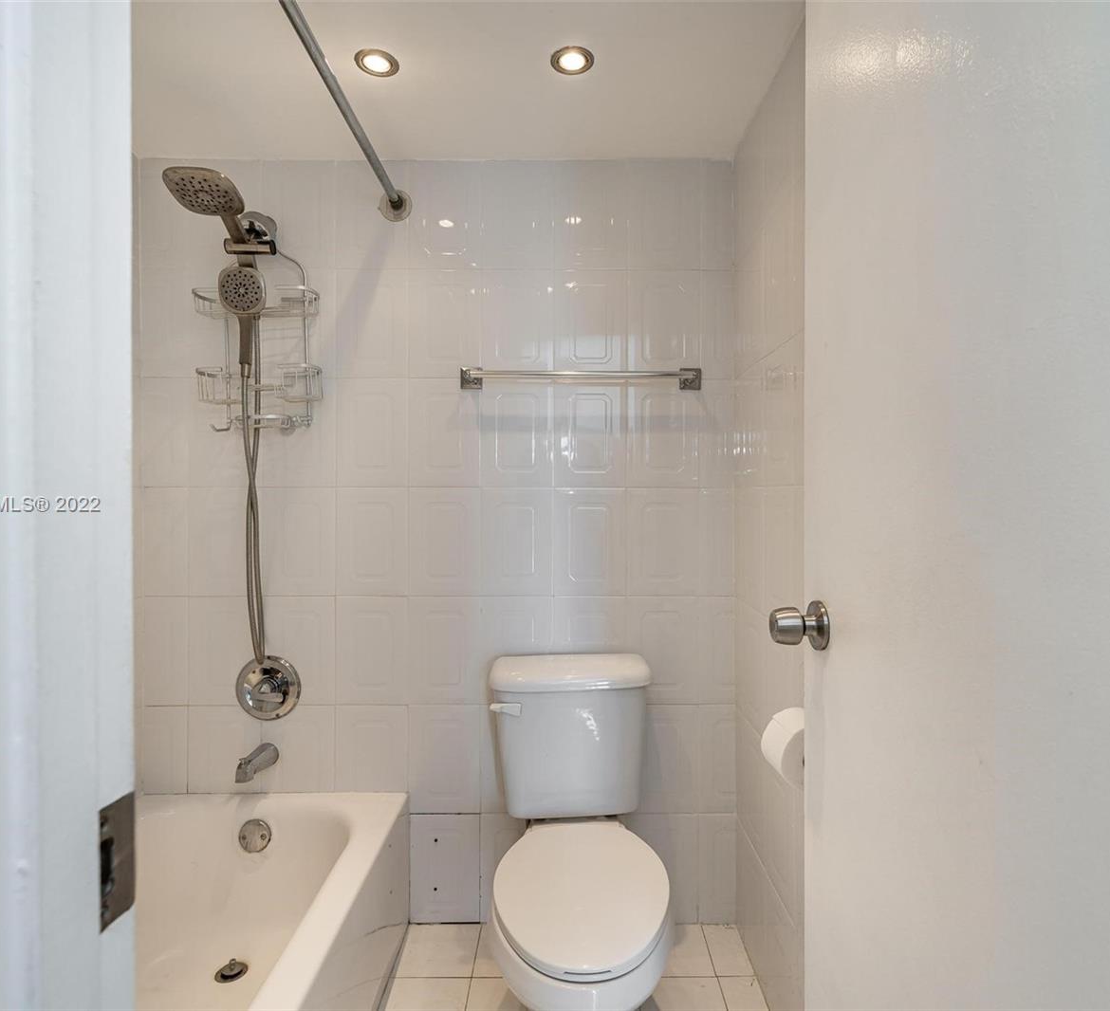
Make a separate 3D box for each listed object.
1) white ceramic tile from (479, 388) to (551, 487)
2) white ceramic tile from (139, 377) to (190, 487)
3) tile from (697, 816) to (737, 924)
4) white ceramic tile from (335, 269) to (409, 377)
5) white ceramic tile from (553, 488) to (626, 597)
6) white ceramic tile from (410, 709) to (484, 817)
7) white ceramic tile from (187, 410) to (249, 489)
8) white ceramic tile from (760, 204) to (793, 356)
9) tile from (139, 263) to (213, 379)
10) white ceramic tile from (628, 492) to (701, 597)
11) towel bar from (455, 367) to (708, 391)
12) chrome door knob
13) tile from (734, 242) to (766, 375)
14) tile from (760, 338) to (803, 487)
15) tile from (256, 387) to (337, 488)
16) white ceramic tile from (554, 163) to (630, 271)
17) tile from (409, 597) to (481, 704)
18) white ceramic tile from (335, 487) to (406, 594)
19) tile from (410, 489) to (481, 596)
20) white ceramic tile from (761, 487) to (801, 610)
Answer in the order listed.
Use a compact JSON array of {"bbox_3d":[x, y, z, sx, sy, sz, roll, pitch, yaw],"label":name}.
[{"bbox_3d":[-0.103,-0.200,1.874,0.200,0.300,0.010,0,0,0],"label":"white ceramic tile"},{"bbox_3d":[-1.077,-0.201,1.867,0.128,0.300,0.010,0,0,0],"label":"white ceramic tile"},{"bbox_3d":[0.451,1.008,1.879,0.100,0.300,0.010,0,0,0],"label":"tile"},{"bbox_3d":[-0.506,-0.502,1.871,0.200,0.300,0.010,0,0,0],"label":"white ceramic tile"},{"bbox_3d":[0.097,0.103,1.880,0.204,0.301,0.010,0,0,0],"label":"white ceramic tile"},{"bbox_3d":[-0.305,0.705,1.868,0.201,0.301,0.010,0,0,0],"label":"white ceramic tile"},{"bbox_3d":[-0.916,-0.200,1.868,0.201,0.301,0.010,0,0,0],"label":"white ceramic tile"},{"bbox_3d":[0.504,-0.498,1.515,0.012,0.302,0.205,0,0,0],"label":"white ceramic tile"},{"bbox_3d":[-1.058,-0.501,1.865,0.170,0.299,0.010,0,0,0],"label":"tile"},{"bbox_3d":[0.301,0.103,1.877,0.200,0.300,0.010,0,0,0],"label":"white ceramic tile"},{"bbox_3d":[0.073,-0.350,1.843,0.665,0.061,0.067,0,0,0],"label":"towel bar"},{"bbox_3d":[0.323,0.161,0.900,0.063,0.066,0.066,0,0,0],"label":"chrome door knob"},{"bbox_3d":[0.506,-0.499,1.748,0.010,0.301,0.220,0,1,1],"label":"tile"},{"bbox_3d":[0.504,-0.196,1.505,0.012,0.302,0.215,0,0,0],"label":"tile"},{"bbox_3d":[-0.711,-0.200,1.868,0.208,0.302,0.012,0,0,0],"label":"tile"},{"bbox_3d":[0.098,-0.807,1.880,0.205,0.304,0.010,0,0,0],"label":"white ceramic tile"},{"bbox_3d":[-0.307,0.404,1.874,0.201,0.301,0.012,0,0,0],"label":"tile"},{"bbox_3d":[-0.509,0.103,1.880,0.202,0.301,0.010,0,0,0],"label":"white ceramic tile"},{"bbox_3d":[-0.307,0.103,1.874,0.201,0.301,0.012,0,0,0],"label":"tile"},{"bbox_3d":[0.497,0.108,1.484,0.010,0.301,0.203,0,0,0],"label":"white ceramic tile"}]

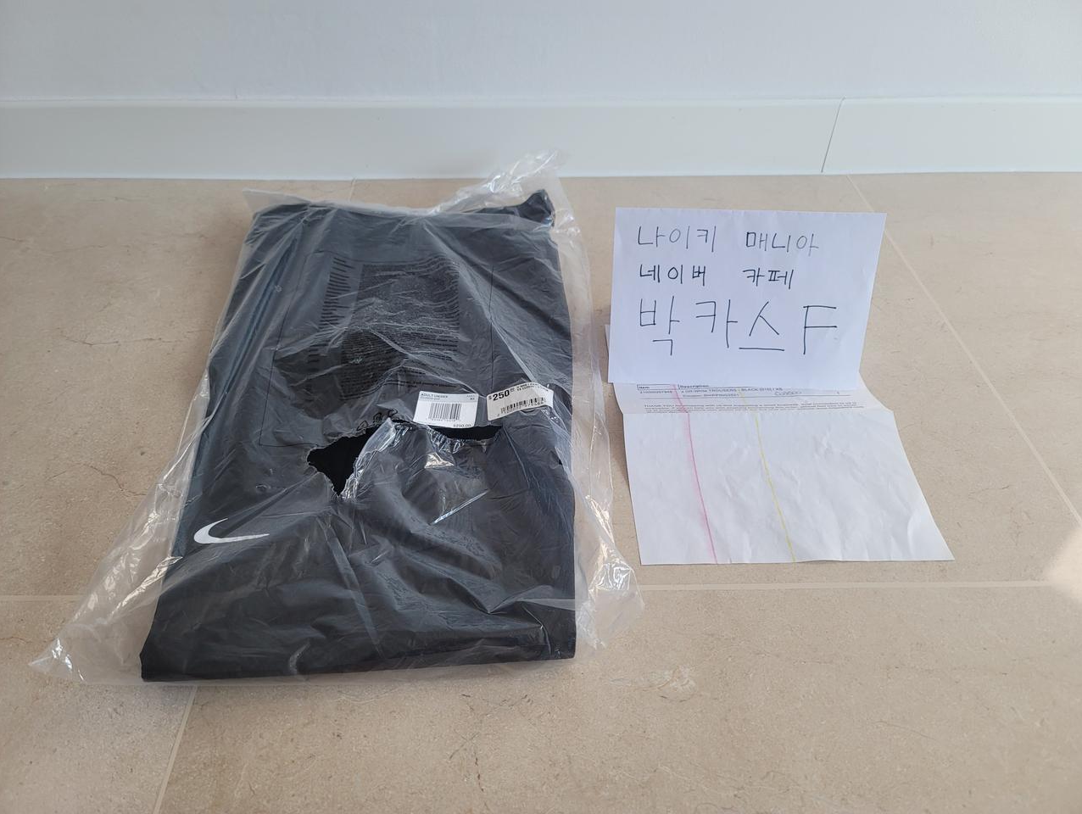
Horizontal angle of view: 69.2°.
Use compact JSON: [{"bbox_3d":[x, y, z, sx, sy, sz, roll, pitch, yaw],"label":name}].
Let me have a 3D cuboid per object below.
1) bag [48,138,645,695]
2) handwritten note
[{"bbox_3d":[-0.130,-0.058,0.666,0.370,0.065,0.590,-1,43,-1],"label":"bag"},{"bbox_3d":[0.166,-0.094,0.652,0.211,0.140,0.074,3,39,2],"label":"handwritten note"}]

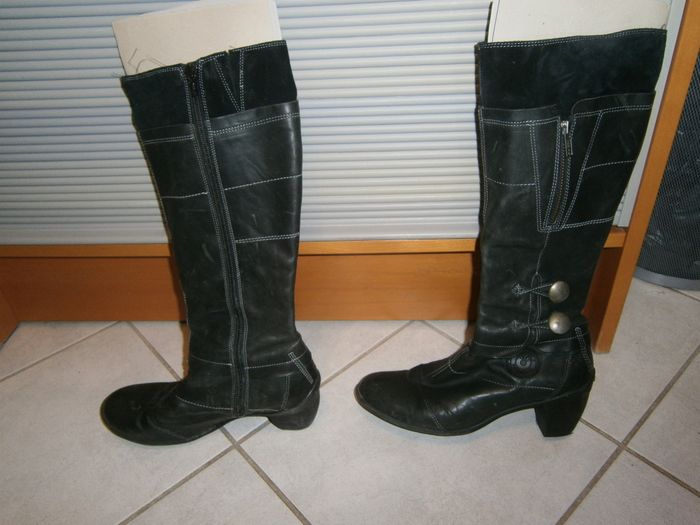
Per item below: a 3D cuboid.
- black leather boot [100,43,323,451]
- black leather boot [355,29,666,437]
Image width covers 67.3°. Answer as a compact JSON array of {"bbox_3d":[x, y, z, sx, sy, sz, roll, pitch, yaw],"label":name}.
[{"bbox_3d":[-0.178,0.004,0.534,0.270,0.418,0.116,-1,32,3],"label":"black leather boot"},{"bbox_3d":[0.130,-0.006,0.526,0.264,0.416,0.116,0,32,5],"label":"black leather boot"}]

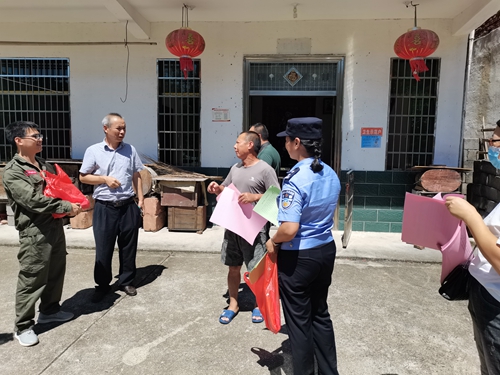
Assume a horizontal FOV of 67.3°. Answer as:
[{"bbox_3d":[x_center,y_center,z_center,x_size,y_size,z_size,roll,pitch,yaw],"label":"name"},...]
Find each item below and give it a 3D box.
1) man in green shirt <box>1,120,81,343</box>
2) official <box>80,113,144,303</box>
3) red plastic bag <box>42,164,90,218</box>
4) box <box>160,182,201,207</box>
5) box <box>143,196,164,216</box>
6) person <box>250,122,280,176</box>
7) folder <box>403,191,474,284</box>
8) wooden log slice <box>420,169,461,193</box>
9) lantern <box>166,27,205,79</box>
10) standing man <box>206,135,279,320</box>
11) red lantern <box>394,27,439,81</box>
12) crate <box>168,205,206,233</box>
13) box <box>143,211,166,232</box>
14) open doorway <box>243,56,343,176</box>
[{"bbox_3d":[-1.611,0.328,2.958,0.570,1.680,0.510,2,6,12],"label":"man in green shirt"},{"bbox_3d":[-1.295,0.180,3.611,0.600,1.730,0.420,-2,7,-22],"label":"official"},{"bbox_3d":[-1.417,0.036,2.901,0.360,0.400,0.250,2,6,5],"label":"red plastic bag"},{"bbox_3d":[-1.049,0.087,5.859,0.540,0.370,0.400,1,6,3],"label":"box"},{"bbox_3d":[-1.485,0.304,5.912,0.215,0.250,0.350,2,6,7],"label":"box"},{"bbox_3d":[0.136,0.196,3.995,0.360,1.730,0.500,3,6,19],"label":"person"},{"bbox_3d":[0.844,0.230,1.690,0.280,0.390,0.150,4,7,23],"label":"folder"},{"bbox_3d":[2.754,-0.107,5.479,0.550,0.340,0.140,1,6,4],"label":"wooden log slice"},{"bbox_3d":[-0.912,-1.890,5.309,0.560,0.710,0.560,2,6,5],"label":"lantern"},{"bbox_3d":[-0.052,0.320,3.184,0.560,1.580,0.480,5,7,33],"label":"standing man"},{"bbox_3d":[2.201,-1.766,4.950,0.540,0.670,0.540,1,6,4],"label":"red lantern"},{"bbox_3d":[-0.961,0.482,5.875,0.520,0.370,0.330,2,6,5],"label":"crate"},{"bbox_3d":[-1.509,0.548,5.938,0.200,0.230,0.360,2,6,7],"label":"box"},{"bbox_3d":[0.662,-0.683,6.007,1.550,2.720,0.220,2,6,5],"label":"open doorway"}]

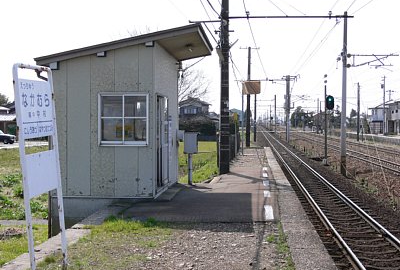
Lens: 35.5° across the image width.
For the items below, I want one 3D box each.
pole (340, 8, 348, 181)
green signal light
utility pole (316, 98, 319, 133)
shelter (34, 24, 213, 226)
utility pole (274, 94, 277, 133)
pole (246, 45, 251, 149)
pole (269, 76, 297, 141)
[{"bbox_3d":[7.018,-1.946,30.200,0.280,8.000,0.280,0,1,5],"label":"pole"},{"bbox_3d":[8.073,-2.004,38.600,0.500,0.900,0.350,0,1,5],"label":"green signal light"},{"bbox_3d":[26.074,-4.246,138.000,0.320,8.000,0.320,0,1,5],"label":"utility pole"},{"bbox_3d":[-1.399,-0.243,13.940,3.200,3.790,4.210,0,1,5],"label":"shelter"},{"bbox_3d":[16.786,-4.622,138.000,0.300,8.600,0.300,0,1,5],"label":"utility pole"},{"bbox_3d":[3.918,-3.005,50.000,0.270,8.100,0.270,0,1,5],"label":"pole"},{"bbox_3d":[10.508,-3.292,79.000,3.400,8.400,0.600,0,1,5],"label":"pole"}]

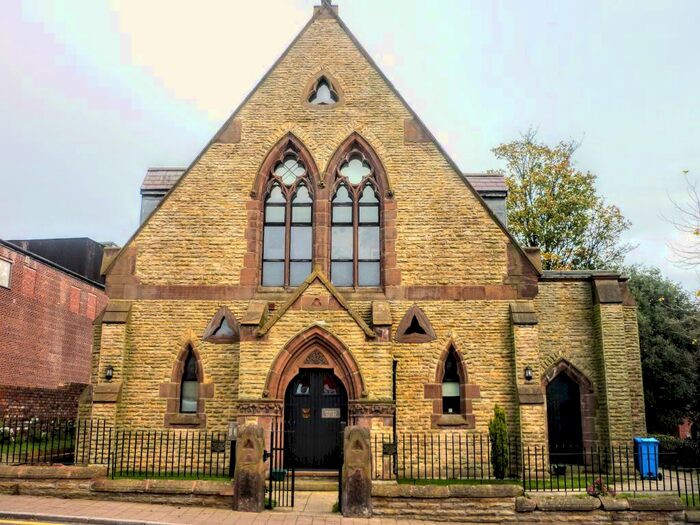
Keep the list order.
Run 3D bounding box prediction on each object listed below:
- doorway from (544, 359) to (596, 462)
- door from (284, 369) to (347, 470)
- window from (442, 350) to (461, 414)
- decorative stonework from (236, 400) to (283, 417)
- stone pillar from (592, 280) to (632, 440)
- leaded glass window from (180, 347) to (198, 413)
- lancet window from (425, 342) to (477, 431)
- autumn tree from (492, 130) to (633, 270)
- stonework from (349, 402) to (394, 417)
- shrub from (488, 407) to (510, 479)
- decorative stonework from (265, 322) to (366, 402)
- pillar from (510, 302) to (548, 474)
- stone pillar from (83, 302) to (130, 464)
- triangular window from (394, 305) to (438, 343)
[{"bbox_3d":[6.232,4.271,19.181,1.540,2.979,0.400,0,-12,0],"label":"doorway"},{"bbox_3d":[-0.785,3.556,15.192,1.411,2.261,0.120,0,-12,0],"label":"door"},{"bbox_3d":[2.610,3.071,17.407,0.518,1.738,0.170,0,-11,1],"label":"window"},{"bbox_3d":[-2.111,3.477,15.918,1.098,0.368,0.400,0,-11,1],"label":"decorative stonework"},{"bbox_3d":[7.075,2.912,18.231,0.637,5.140,0.760,0,-11,1],"label":"stone pillar"},{"bbox_3d":[-4.195,3.054,17.537,0.481,1.779,0.150,0,-11,1],"label":"leaded glass window"},{"bbox_3d":[2.812,3.364,18.477,1.489,2.387,0.250,0,-10,0],"label":"lancet window"},{"bbox_3d":[9.298,0.960,28.440,6.800,13.800,6.600,0,-12,0],"label":"autumn tree"},{"bbox_3d":[0.526,3.479,15.872,1.092,0.344,0.400,0,-11,1],"label":"stonework"},{"bbox_3d":[3.574,4.287,15.954,0.526,1.745,0.520,0,-12,0],"label":"shrub"},{"bbox_3d":[-0.779,2.279,15.212,2.302,1.700,0.400,0,-12,0],"label":"decorative stonework"},{"bbox_3d":[4.456,3.068,16.760,0.586,4.308,0.780,0,-11,1],"label":"pillar"},{"bbox_3d":[-6.015,2.991,16.954,0.636,4.132,0.780,0,-11,1],"label":"stone pillar"},{"bbox_3d":[1.750,1.619,17.636,1.052,1.003,0.250,0,-12,0],"label":"triangular window"}]

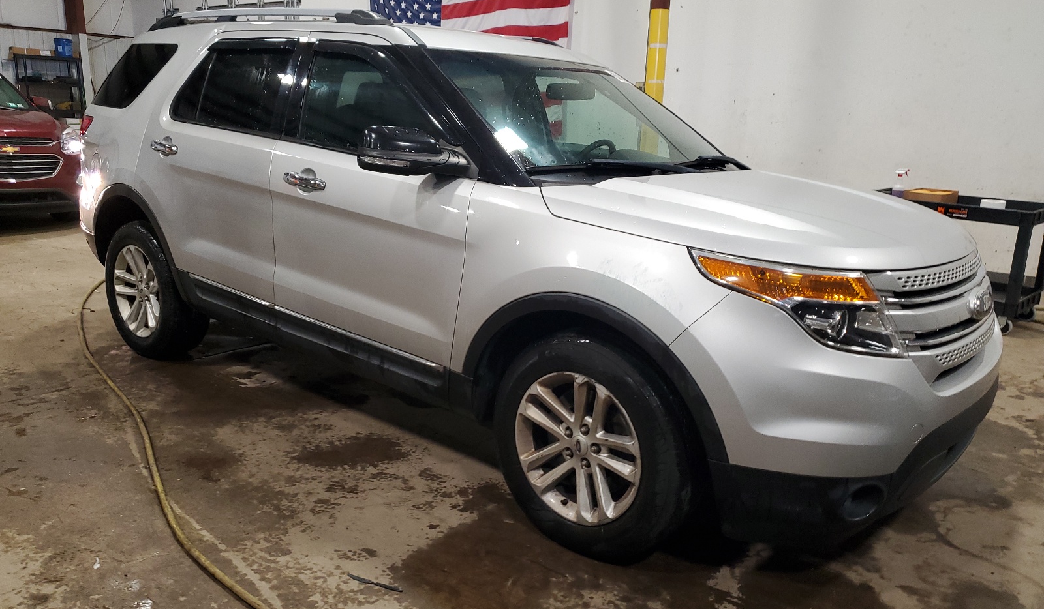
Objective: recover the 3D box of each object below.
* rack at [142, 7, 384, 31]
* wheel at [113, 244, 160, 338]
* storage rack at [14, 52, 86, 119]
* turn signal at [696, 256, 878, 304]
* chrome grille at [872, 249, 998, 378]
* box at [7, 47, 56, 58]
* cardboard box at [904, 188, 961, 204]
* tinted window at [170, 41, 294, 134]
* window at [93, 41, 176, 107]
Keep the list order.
[{"bbox_3d":[-1.282,-1.329,3.680,1.970,0.100,0.080,13,18,37],"label":"rack"},{"bbox_3d":[-1.998,-0.084,4.258,0.497,0.497,0.200,13,18,37],"label":"wheel"},{"bbox_3d":[-7.870,-3.158,13.184,0.450,1.900,0.883,13,18,37],"label":"storage rack"},{"bbox_3d":[0.715,-0.060,2.108,0.500,0.135,0.125,0,14,-5],"label":"turn signal"},{"bbox_3d":[1.421,-0.006,2.592,0.260,0.360,1.100,13,18,37],"label":"chrome grille"},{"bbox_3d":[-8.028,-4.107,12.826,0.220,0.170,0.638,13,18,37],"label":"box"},{"bbox_3d":[2.981,-0.757,5.723,0.330,0.120,0.260,-11,19,-42],"label":"cardboard box"},{"bbox_3d":[-1.304,-0.989,3.534,0.931,0.429,0.060,13,-1,37],"label":"tinted window"},{"bbox_3d":[-2.084,-1.221,4.185,0.862,0.371,0.060,15,-4,41],"label":"window"}]

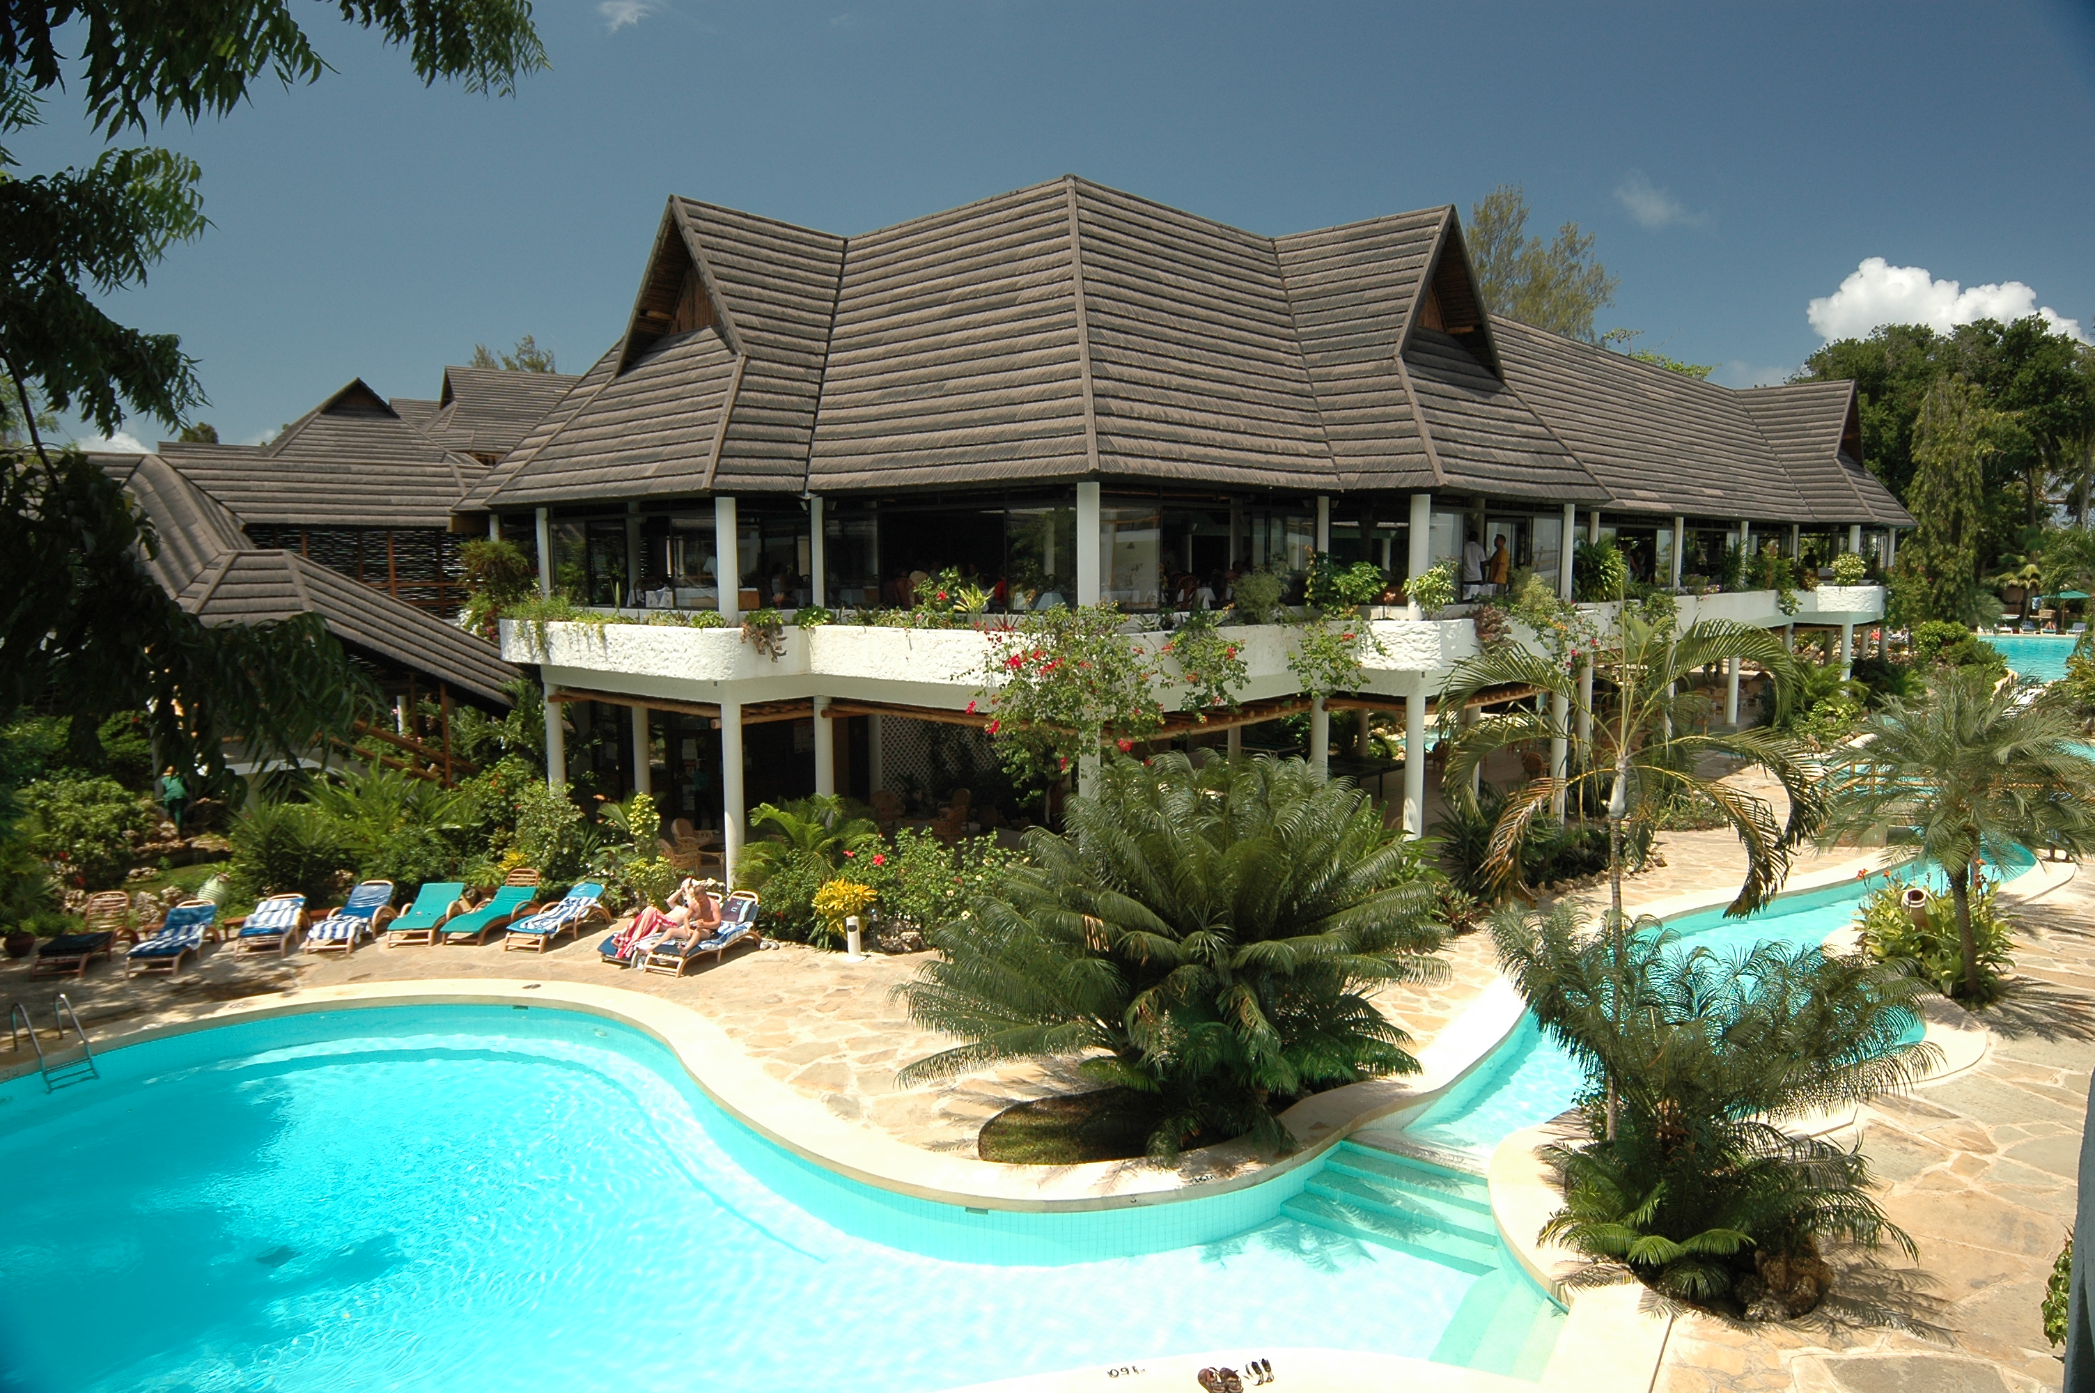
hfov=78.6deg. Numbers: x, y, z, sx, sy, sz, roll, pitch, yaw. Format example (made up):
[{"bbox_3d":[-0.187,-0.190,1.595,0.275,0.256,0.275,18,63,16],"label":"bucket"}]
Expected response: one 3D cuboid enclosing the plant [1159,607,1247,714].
[{"bbox_3d":[2.346,-0.516,19.200,0.750,1.600,1.200,5,8,43],"label":"plant"}]

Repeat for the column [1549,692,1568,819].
[{"bbox_3d":[11.596,1.210,29.000,0.350,3.400,0.350,0,6,0],"label":"column"}]

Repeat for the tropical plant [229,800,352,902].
[{"bbox_3d":[-13.908,2.772,23.500,2.100,1.850,2.000,0,6,0],"label":"tropical plant"}]

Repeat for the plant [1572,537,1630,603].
[{"bbox_3d":[14.017,-3.135,32.458,1.400,1.650,1.300,2,6,23],"label":"plant"}]

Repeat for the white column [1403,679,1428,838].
[{"bbox_3d":[6.837,1.690,23.800,0.360,3.600,0.360,0,6,0],"label":"white column"}]

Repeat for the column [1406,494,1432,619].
[{"bbox_3d":[6.550,-2.385,22.506,0.350,2.289,0.350,5,8,43],"label":"column"}]

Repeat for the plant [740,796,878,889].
[{"bbox_3d":[-4.319,2.674,23.200,2.400,1.750,2.100,0,6,0],"label":"plant"}]

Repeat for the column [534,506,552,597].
[{"bbox_3d":[-10.150,-2.638,25.824,0.210,2.239,0.210,-6,8,-43],"label":"column"}]

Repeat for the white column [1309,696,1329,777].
[{"bbox_3d":[4.957,1.545,23.284,0.310,3.233,0.310,5,8,43],"label":"white column"}]

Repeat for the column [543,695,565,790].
[{"bbox_3d":[-9.900,1.382,25.858,0.320,3.233,0.320,-6,8,-43],"label":"column"}]

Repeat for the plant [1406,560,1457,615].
[{"bbox_3d":[6.599,-1.821,21.900,0.850,0.980,0.800,0,6,0],"label":"plant"}]

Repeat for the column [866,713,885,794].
[{"bbox_3d":[-4.031,1.235,30.000,0.320,3.400,0.320,0,6,0],"label":"column"}]

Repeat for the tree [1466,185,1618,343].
[{"bbox_3d":[18.457,-8.918,48.000,7.000,19.500,7.000,0,6,0],"label":"tree"}]

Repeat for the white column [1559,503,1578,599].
[{"bbox_3d":[10.730,-2.837,26.320,0.210,2.239,0.210,5,8,43],"label":"white column"}]

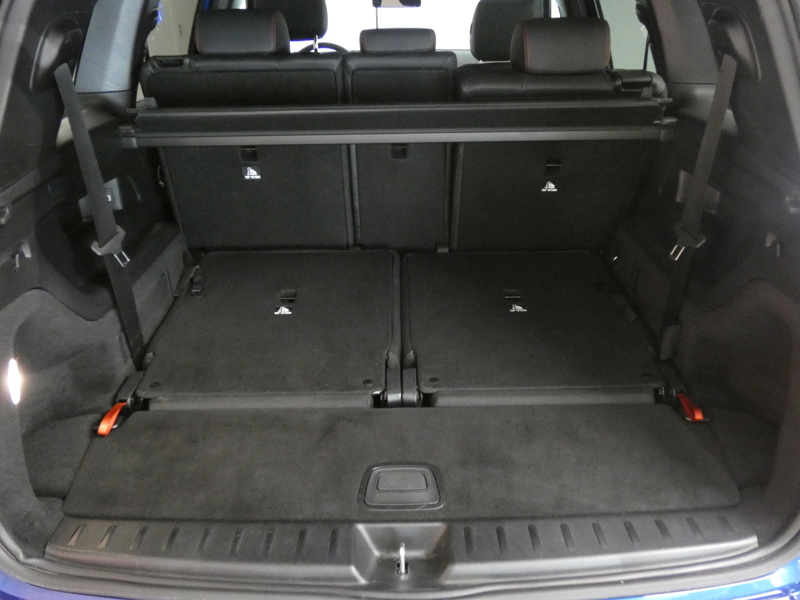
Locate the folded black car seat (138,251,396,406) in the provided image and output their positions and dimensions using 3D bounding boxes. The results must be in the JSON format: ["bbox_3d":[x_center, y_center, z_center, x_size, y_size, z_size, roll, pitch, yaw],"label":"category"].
[{"bbox_3d":[-0.267,0.052,1.573,0.524,0.055,0.597,-1,33,0],"label":"folded black car seat"}]

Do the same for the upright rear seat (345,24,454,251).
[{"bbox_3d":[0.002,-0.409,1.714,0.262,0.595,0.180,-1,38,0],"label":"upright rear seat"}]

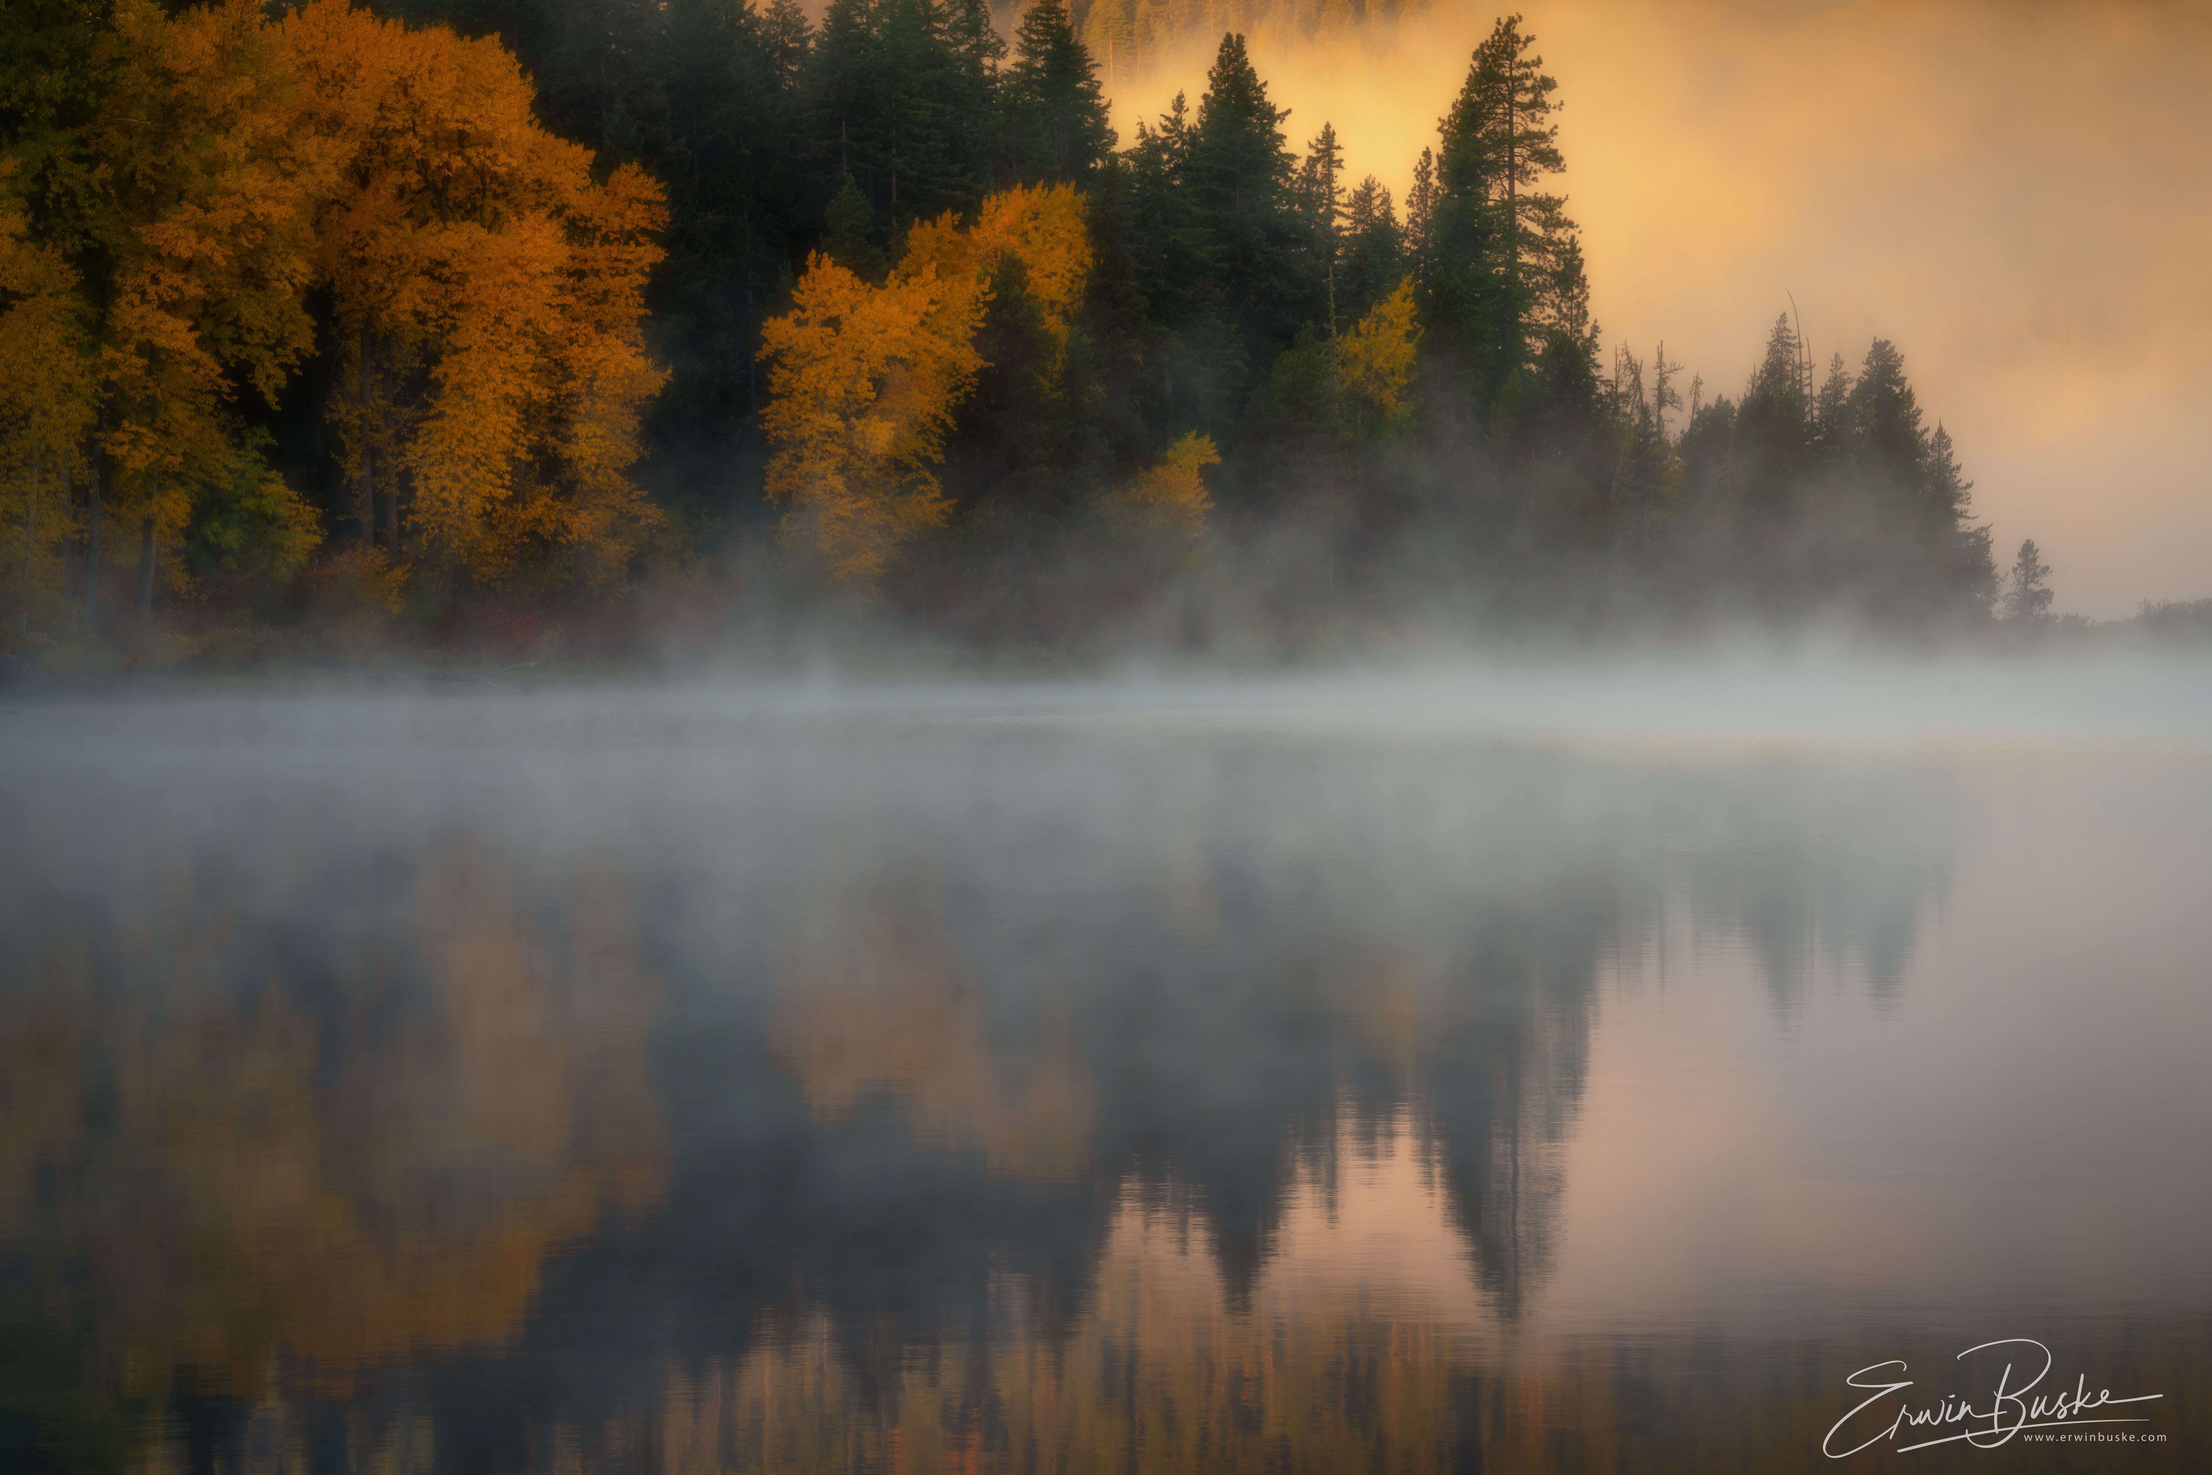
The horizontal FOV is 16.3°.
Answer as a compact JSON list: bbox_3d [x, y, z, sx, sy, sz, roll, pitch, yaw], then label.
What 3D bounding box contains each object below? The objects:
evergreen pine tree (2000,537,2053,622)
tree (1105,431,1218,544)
[{"bbox_3d":[41.631,-6.836,350.000,2.421,4.374,2.349,0,1,0],"label":"evergreen pine tree"},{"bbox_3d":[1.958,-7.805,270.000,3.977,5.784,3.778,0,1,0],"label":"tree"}]

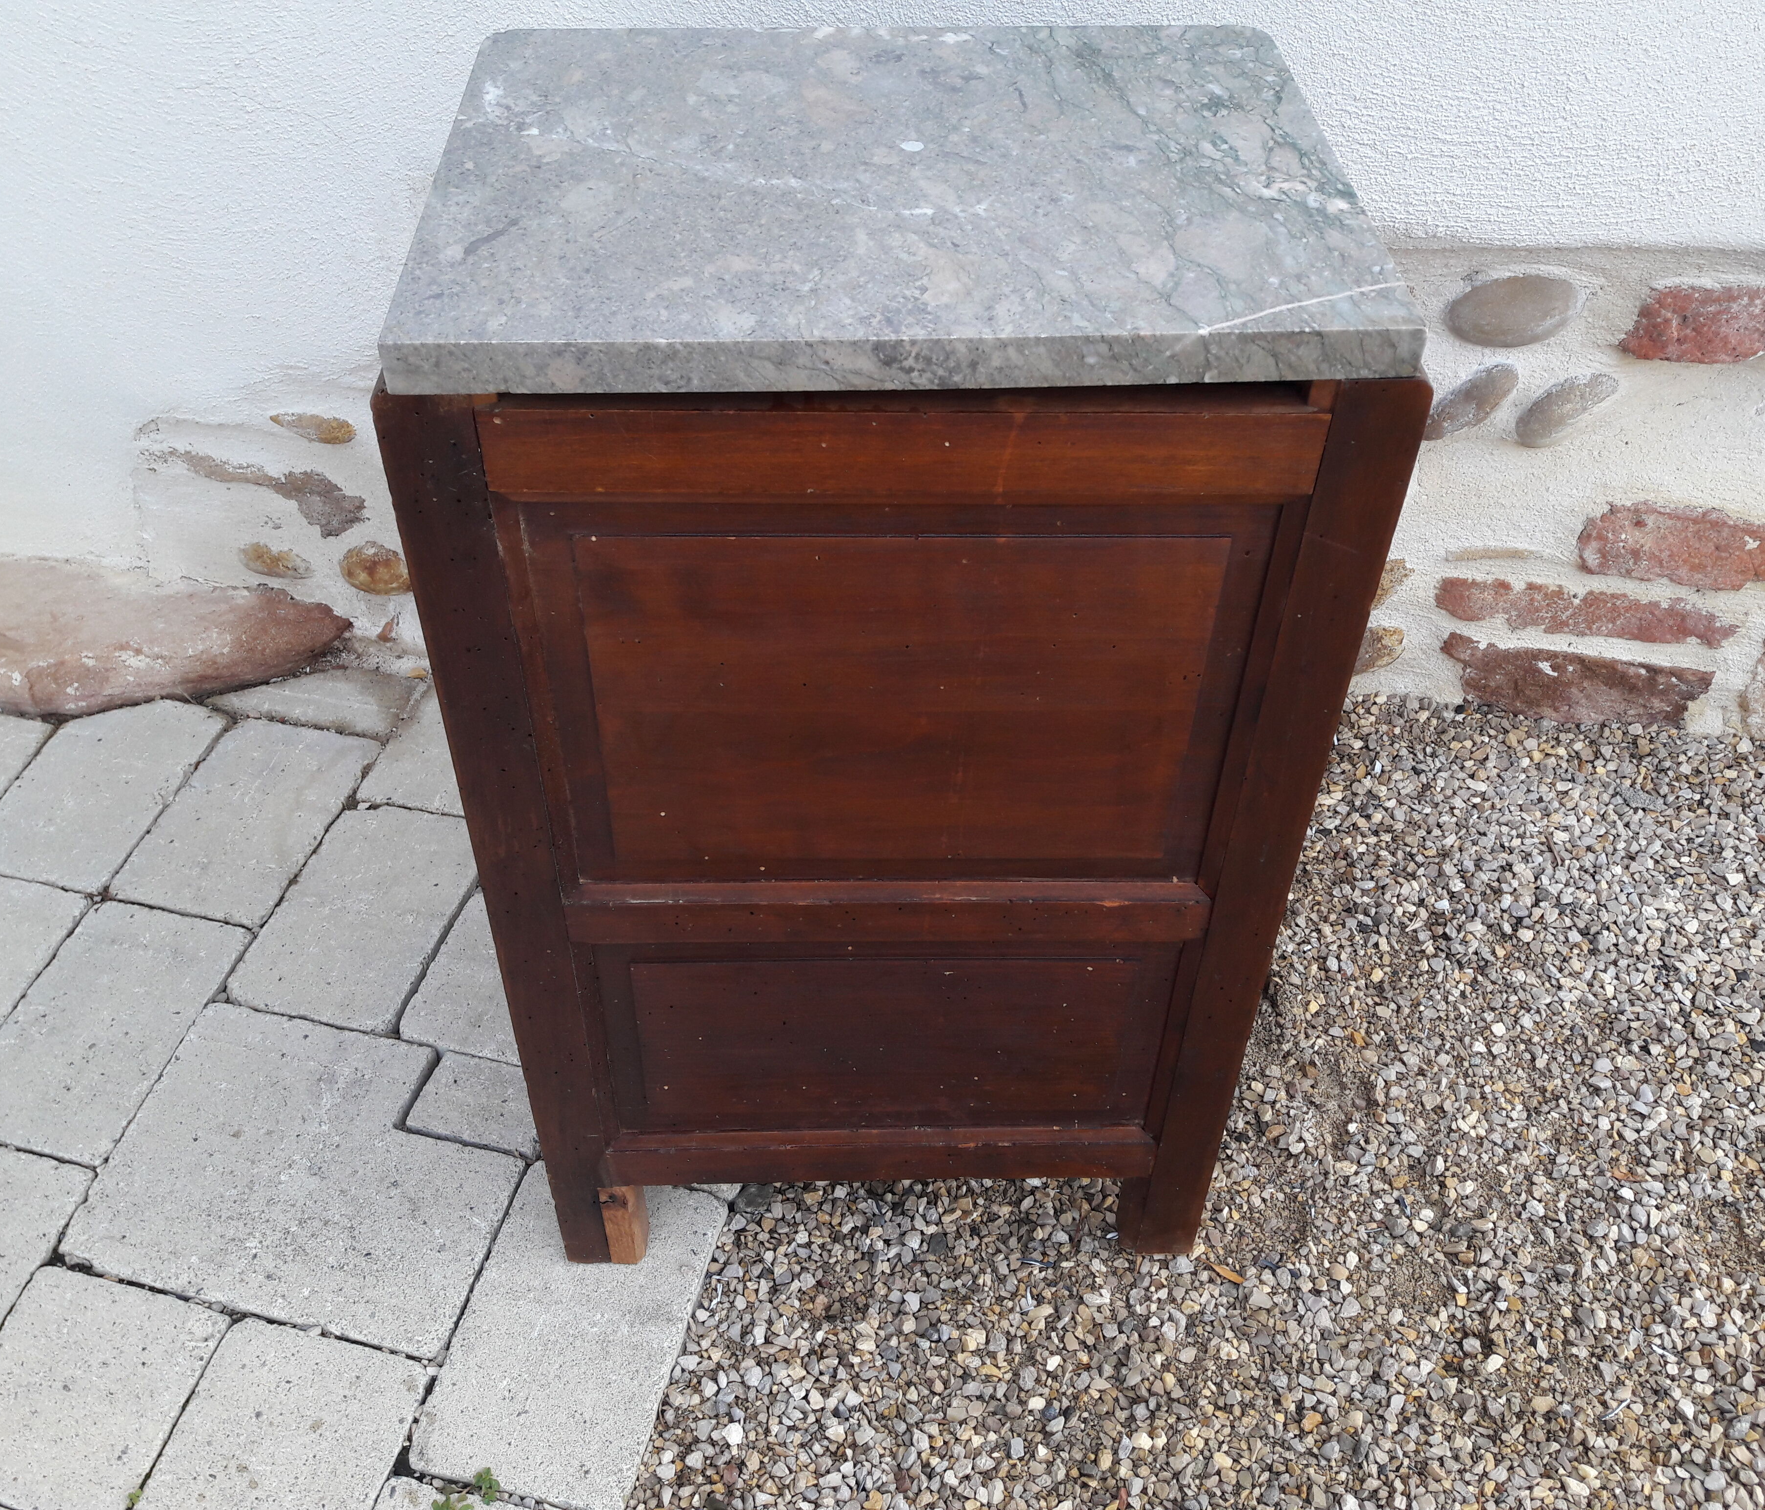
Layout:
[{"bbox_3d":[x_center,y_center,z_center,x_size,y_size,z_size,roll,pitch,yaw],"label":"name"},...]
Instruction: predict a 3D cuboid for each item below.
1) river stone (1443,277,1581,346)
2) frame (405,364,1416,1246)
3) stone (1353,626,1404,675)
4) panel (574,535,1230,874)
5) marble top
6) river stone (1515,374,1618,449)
[{"bbox_3d":[0.543,-0.386,1.401,0.111,0.071,0.052,6,44,5],"label":"river stone"},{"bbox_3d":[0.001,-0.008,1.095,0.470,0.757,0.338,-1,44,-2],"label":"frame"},{"bbox_3d":[0.487,-0.113,1.670,0.089,0.068,0.042,6,44,5],"label":"stone"},{"bbox_3d":[0.008,-0.024,0.879,0.321,0.242,0.016,-1,44,-2],"label":"panel"},{"bbox_3d":[0.005,-0.291,0.825,0.448,0.024,0.350,-1,44,-2],"label":"marble top"},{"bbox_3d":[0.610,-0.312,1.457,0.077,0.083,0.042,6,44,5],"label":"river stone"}]

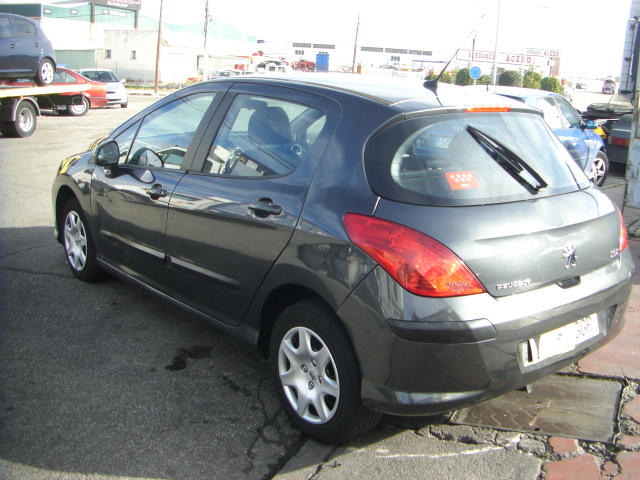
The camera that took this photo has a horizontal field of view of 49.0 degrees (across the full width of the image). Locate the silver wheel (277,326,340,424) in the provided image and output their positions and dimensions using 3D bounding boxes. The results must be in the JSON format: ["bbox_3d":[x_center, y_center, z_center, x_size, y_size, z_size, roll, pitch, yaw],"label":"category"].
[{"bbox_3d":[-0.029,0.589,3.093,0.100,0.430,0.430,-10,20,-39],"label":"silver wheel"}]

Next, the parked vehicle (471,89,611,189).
[{"bbox_3d":[3.072,-1.467,10.404,1.700,1.440,4.000,13,17,34],"label":"parked vehicle"}]

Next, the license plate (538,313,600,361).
[{"bbox_3d":[1.060,0.423,2.989,0.510,0.110,0.020,-10,8,-39],"label":"license plate"}]

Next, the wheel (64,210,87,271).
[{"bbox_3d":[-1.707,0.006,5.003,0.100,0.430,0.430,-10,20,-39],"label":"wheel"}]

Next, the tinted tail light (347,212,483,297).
[{"bbox_3d":[0.356,0.051,2.666,0.360,0.260,0.470,-10,20,-39],"label":"tinted tail light"}]

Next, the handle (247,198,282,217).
[{"bbox_3d":[-0.238,-0.131,3.059,0.060,0.080,0.220,-10,20,-39],"label":"handle"}]

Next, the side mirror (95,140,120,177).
[{"bbox_3d":[-1.232,-0.476,4.074,0.190,0.200,0.150,-10,20,-39],"label":"side mirror"}]

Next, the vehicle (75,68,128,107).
[{"bbox_3d":[-8.543,-5.899,27.042,1.710,1.430,4.000,-3,16,-23],"label":"vehicle"}]

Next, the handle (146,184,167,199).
[{"bbox_3d":[-0.890,-0.258,3.822,0.060,0.075,0.210,-10,20,-39],"label":"handle"}]

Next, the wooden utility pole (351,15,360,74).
[{"bbox_3d":[4.124,-21.560,81.038,0.270,8.400,0.270,4,14,0],"label":"wooden utility pole"}]

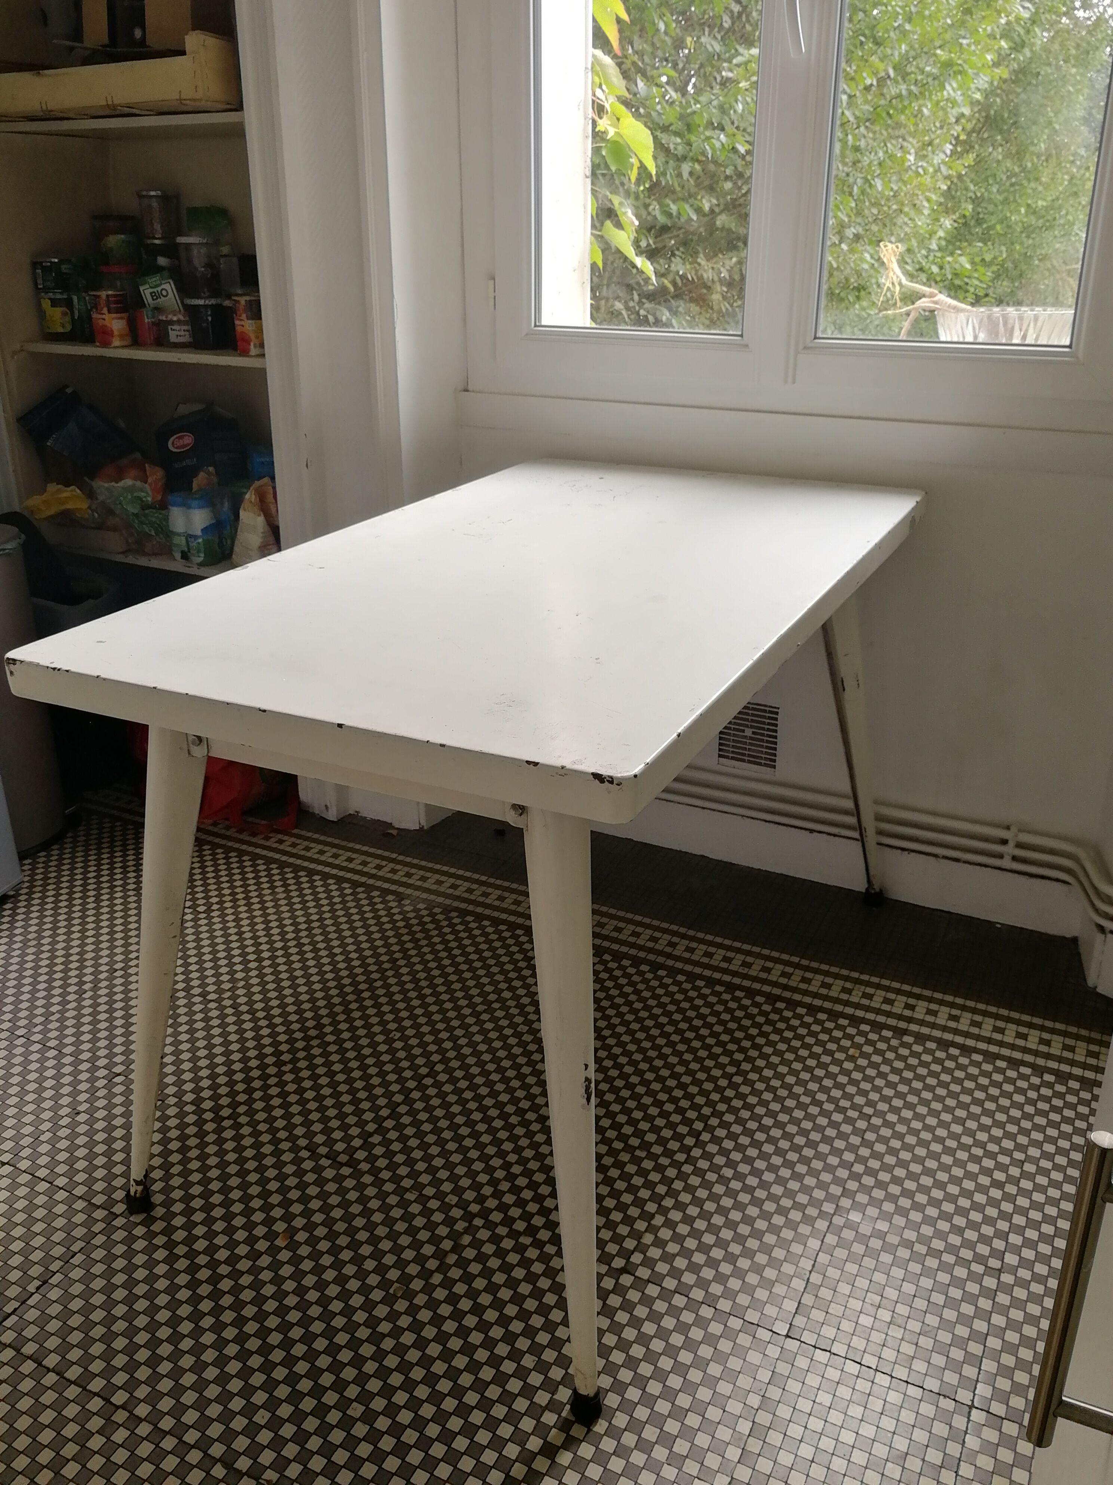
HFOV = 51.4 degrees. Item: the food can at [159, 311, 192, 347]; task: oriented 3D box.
[{"bbox_3d":[-0.797,-0.869,2.442,0.071,0.065,0.071,11,26,25],"label":"food can"}]

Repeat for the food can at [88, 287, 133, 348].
[{"bbox_3d":[-0.947,-0.898,2.459,0.074,0.106,0.074,0,23,0],"label":"food can"}]

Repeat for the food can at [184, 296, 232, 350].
[{"bbox_3d":[-0.714,-0.861,2.381,0.082,0.096,0.082,0,23,0],"label":"food can"}]

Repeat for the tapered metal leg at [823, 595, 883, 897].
[{"bbox_3d":[0.535,0.006,2.049,0.066,0.700,0.066,3,32,28],"label":"tapered metal leg"}]

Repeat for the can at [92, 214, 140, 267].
[{"bbox_3d":[-0.942,-1.074,2.480,0.086,0.102,0.086,0,23,0],"label":"can"}]

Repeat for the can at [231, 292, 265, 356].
[{"bbox_3d":[-0.596,-0.819,2.280,0.074,0.106,0.074,0,23,0],"label":"can"}]

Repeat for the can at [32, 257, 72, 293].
[{"bbox_3d":[-1.094,-1.016,2.516,0.079,0.066,0.079,0,23,0],"label":"can"}]

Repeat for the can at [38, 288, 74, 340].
[{"bbox_3d":[-1.099,-0.939,2.550,0.073,0.100,0.073,0,23,0],"label":"can"}]

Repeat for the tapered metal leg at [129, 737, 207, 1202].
[{"bbox_3d":[-0.489,0.284,1.418,0.066,0.700,0.066,18,19,21],"label":"tapered metal leg"}]

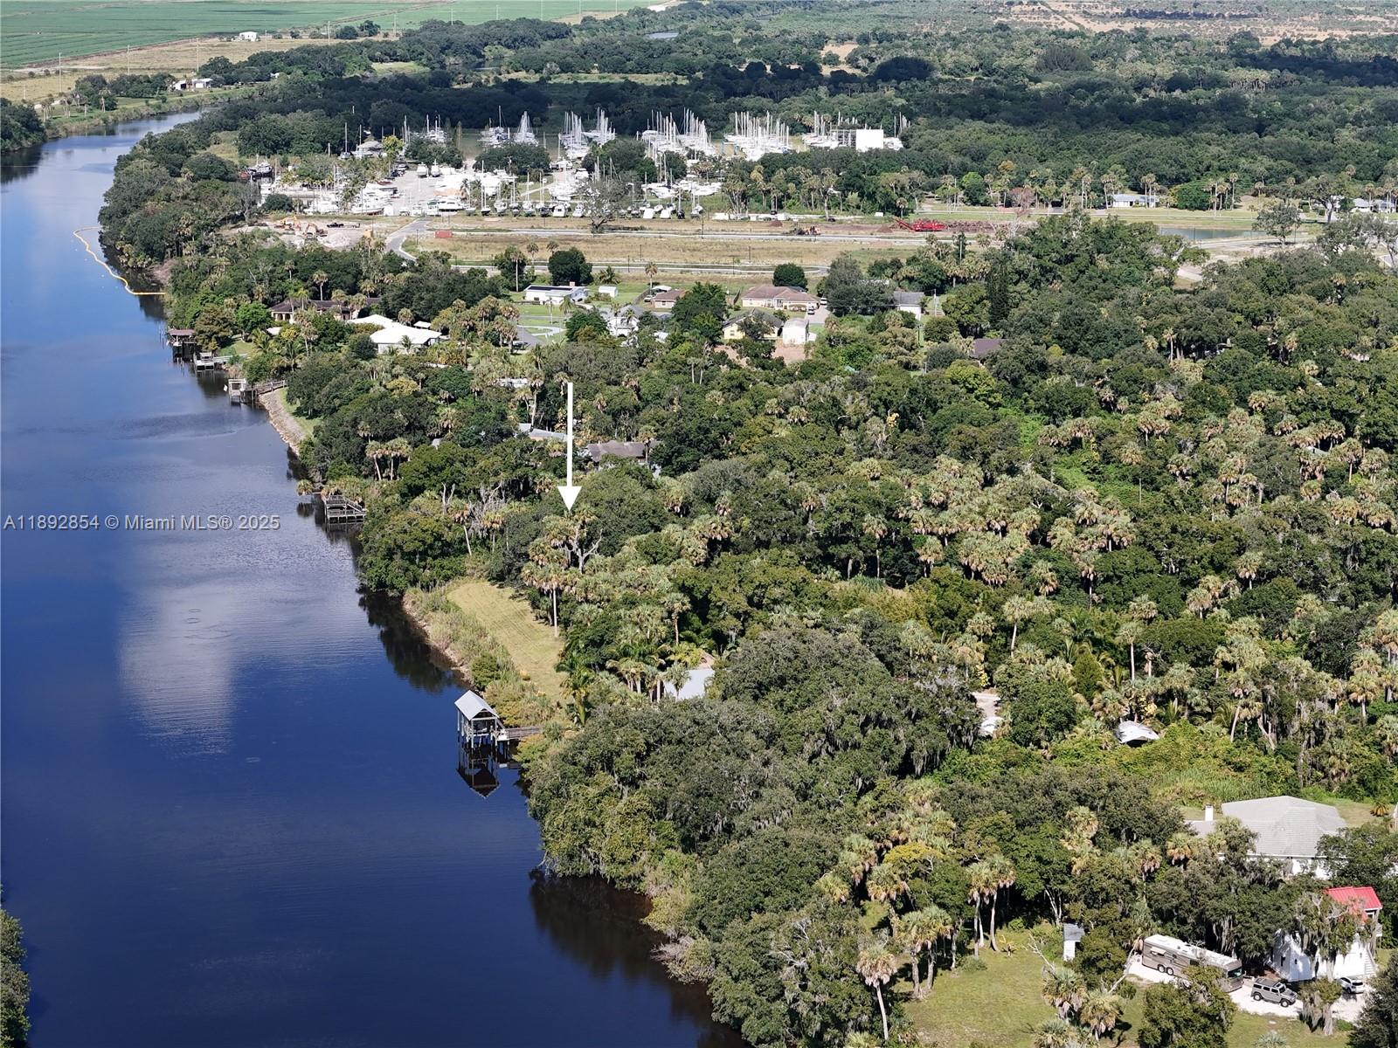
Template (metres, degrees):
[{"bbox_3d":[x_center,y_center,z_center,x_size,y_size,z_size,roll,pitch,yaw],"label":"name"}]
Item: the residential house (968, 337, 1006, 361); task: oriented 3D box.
[{"bbox_3d":[73.517,-43.093,716.916,13.500,5.200,12.500,2,13,10],"label":"residential house"}]

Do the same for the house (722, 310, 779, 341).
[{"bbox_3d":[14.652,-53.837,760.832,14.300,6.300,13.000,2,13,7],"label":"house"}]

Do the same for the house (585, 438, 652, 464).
[{"bbox_3d":[-16.760,-14.914,596.005,14.500,4.900,13.000,0,13,0],"label":"house"}]

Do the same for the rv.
[{"bbox_3d":[55.802,49.851,319.691,2.580,3.500,11.787,-13,18,-43],"label":"rv"}]

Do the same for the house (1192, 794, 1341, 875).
[{"bbox_3d":[71.885,38.878,359.504,20.500,6.900,18.500,1,13,6],"label":"house"}]

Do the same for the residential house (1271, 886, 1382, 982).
[{"bbox_3d":[71.267,46.479,324.051,10.600,8.100,10.000,-2,13,-10],"label":"residential house"}]

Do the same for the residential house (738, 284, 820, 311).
[{"bbox_3d":[22.864,-65.449,812.921,22.000,5.400,16.000,0,13,1],"label":"residential house"}]

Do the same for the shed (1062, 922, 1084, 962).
[{"bbox_3d":[43.193,48.456,326.593,2.300,3.100,3.300,0,13,0],"label":"shed"}]

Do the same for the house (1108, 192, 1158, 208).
[{"bbox_3d":[162.135,-121.075,1054.901,18.500,4.500,11.000,2,13,7],"label":"house"}]

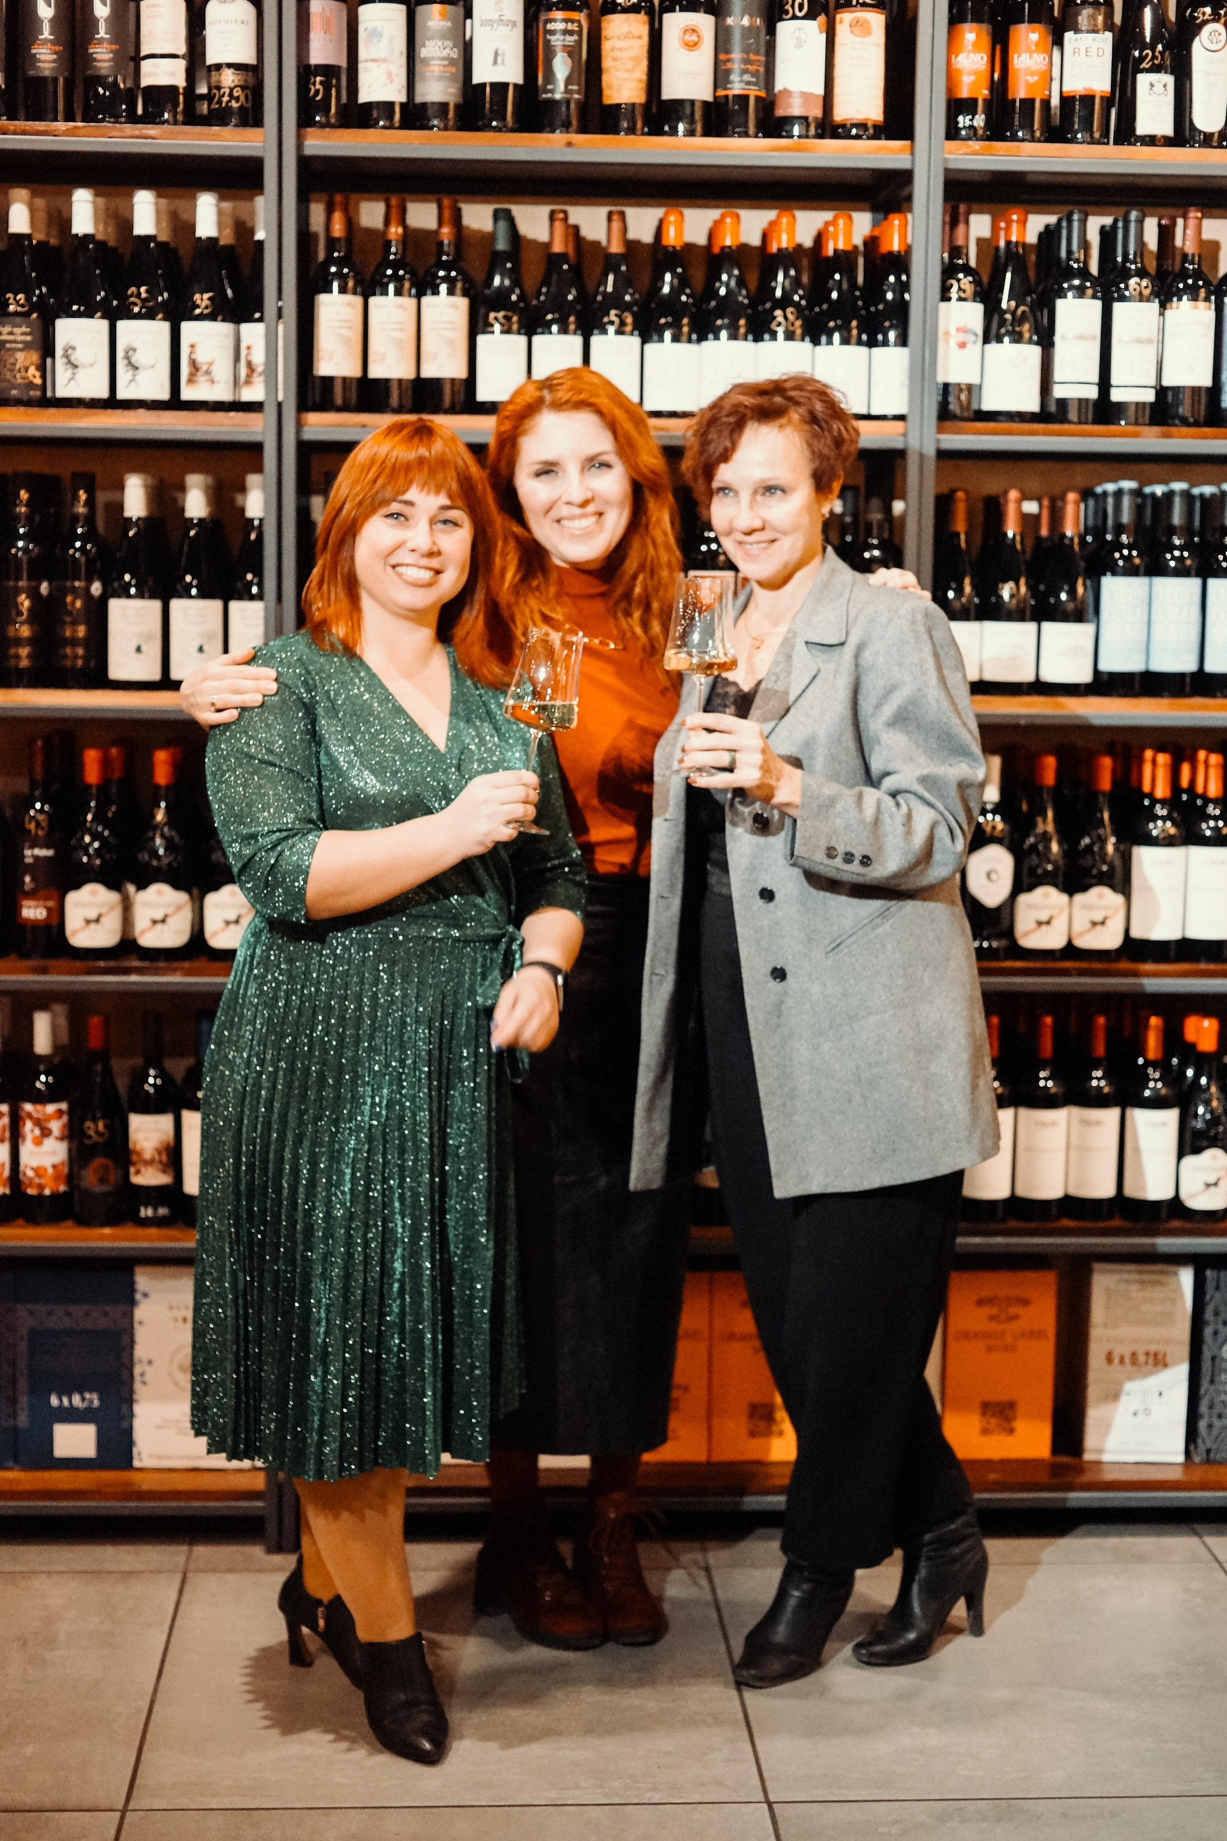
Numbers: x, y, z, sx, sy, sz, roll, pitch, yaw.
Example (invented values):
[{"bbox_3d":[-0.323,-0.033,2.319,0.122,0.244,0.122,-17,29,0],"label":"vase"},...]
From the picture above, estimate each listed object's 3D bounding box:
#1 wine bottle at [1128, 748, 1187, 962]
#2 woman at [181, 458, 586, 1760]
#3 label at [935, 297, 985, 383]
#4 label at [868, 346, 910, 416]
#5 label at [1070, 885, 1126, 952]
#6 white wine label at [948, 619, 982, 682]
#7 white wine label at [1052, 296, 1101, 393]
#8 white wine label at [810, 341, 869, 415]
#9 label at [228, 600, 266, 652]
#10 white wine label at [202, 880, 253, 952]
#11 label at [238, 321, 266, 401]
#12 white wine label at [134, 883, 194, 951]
[{"bbox_3d":[0.805,-0.092,3.775,0.078,0.302,0.078,0,8,-3],"label":"wine bottle"},{"bbox_3d":[-0.283,0.200,3.122,0.470,1.600,0.430,-1,8,-15],"label":"woman"},{"bbox_3d":[0.513,-0.847,3.757,0.067,0.119,0.029,1,7,0],"label":"label"},{"bbox_3d":[0.409,-0.776,3.673,0.082,0.097,0.032,0,7,-4],"label":"label"},{"bbox_3d":[0.716,-0.005,3.768,0.081,0.095,0.028,2,7,11],"label":"label"},{"bbox_3d":[0.503,-0.396,3.780,0.080,0.087,0.030,0,7,-3],"label":"white wine label"},{"bbox_3d":[0.660,-0.815,3.642,0.067,0.136,0.020,0,8,-3],"label":"white wine label"},{"bbox_3d":[0.331,-0.785,3.722,0.081,0.099,0.030,0,7,-3],"label":"white wine label"},{"bbox_3d":[-0.507,-0.397,3.628,0.075,0.115,0.020,0,8,-3],"label":"label"},{"bbox_3d":[-0.548,-0.005,3.680,0.081,0.094,0.024,0,8,-3],"label":"white wine label"},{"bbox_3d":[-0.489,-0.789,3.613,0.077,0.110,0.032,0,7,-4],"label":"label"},{"bbox_3d":[-0.646,-0.005,3.674,0.081,0.094,0.024,0,8,-3],"label":"white wine label"}]

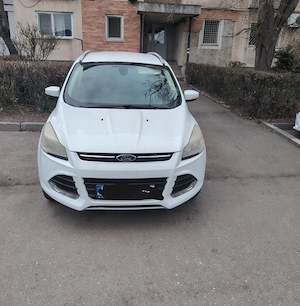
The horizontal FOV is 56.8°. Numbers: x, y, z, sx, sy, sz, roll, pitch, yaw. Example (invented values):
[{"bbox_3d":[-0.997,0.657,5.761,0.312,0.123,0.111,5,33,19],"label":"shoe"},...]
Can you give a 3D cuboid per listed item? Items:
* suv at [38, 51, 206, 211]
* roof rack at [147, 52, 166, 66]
[{"bbox_3d":[-0.450,-0.749,4.530,1.920,1.700,4.500,0,21,-7],"label":"suv"},{"bbox_3d":[0.074,-1.765,5.062,0.100,0.130,1.850,0,21,-7],"label":"roof rack"}]

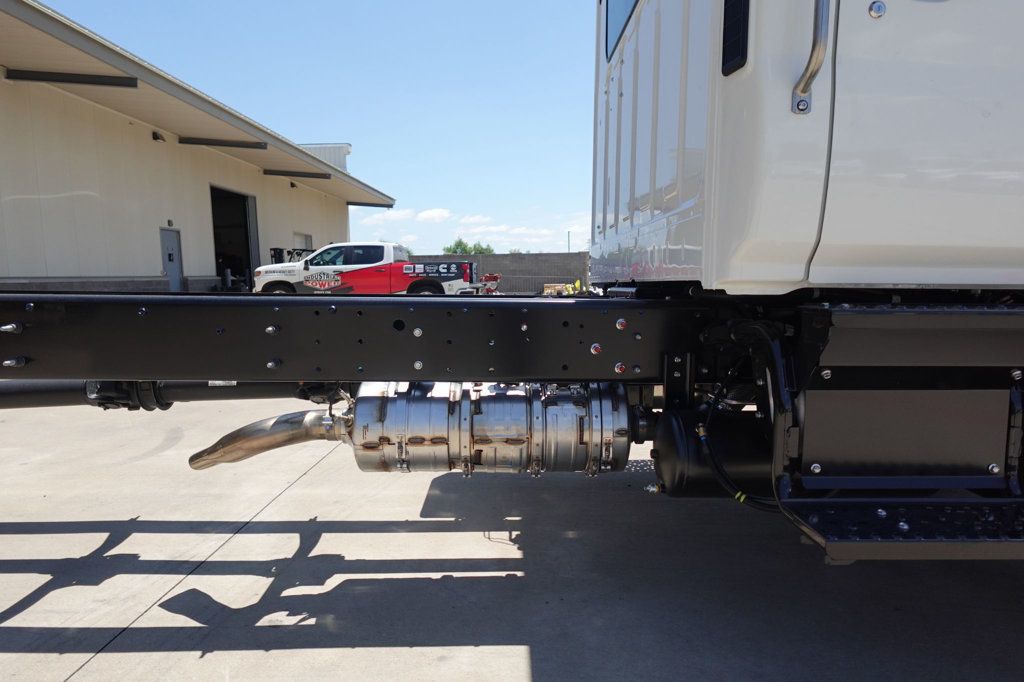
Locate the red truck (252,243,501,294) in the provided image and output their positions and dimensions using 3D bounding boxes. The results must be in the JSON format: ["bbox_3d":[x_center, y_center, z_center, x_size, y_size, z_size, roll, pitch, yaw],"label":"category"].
[{"bbox_3d":[-3.713,-1.653,15.147,6.080,1.920,2.080,0,7,3],"label":"red truck"}]

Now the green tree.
[{"bbox_3d":[-4.545,-8.439,59.414,5.500,4.600,5.000,0,7,0],"label":"green tree"}]

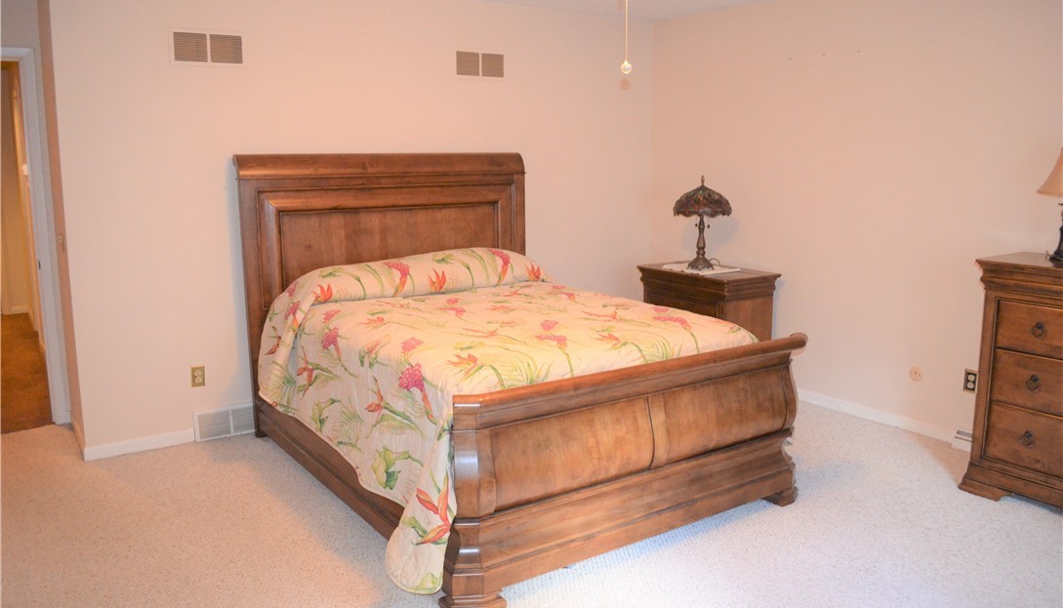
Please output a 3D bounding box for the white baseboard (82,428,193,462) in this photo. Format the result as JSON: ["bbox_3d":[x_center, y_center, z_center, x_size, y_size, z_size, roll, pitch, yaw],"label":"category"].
[{"bbox_3d":[-1.987,0.716,4.057,0.517,0.082,0.016,-7,12,-34],"label":"white baseboard"}]

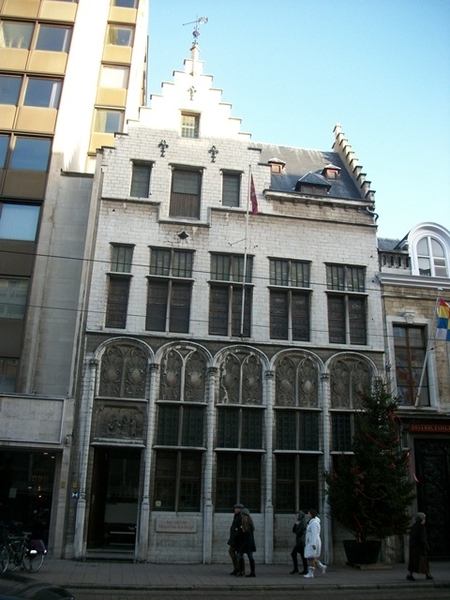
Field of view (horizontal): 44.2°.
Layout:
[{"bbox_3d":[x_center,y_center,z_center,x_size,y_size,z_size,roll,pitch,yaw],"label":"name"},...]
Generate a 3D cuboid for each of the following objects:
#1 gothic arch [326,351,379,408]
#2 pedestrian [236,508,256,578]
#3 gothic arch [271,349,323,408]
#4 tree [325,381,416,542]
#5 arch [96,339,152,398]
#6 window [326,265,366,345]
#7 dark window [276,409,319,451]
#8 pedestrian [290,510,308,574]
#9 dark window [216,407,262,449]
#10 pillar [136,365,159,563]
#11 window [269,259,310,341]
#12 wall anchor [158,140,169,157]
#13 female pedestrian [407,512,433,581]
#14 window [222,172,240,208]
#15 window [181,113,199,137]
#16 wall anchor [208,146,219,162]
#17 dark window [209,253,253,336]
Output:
[{"bbox_3d":[4.272,2.706,18.524,1.834,1.918,0.350,4,-19,-8],"label":"gothic arch"},{"bbox_3d":[0.525,5.916,13.571,0.500,1.630,0.480,1,-19,1],"label":"pedestrian"},{"bbox_3d":[2.247,2.484,17.535,1.583,1.776,0.350,4,-19,-8],"label":"gothic arch"},{"bbox_3d":[4.171,4.639,16.195,2.350,4.700,2.150,4,-19,-8],"label":"tree"},{"bbox_3d":[-3.343,2.238,18.402,1.831,2.083,0.350,4,-19,-7],"label":"arch"},{"bbox_3d":[4.280,0.132,19.368,1.387,2.928,0.280,4,-19,-8],"label":"window"},{"bbox_3d":[2.463,4.423,18.776,1.576,1.268,0.200,4,-19,-7],"label":"dark window"},{"bbox_3d":[2.052,6.777,15.553,0.550,1.640,0.500,4,-19,-7],"label":"pedestrian"},{"bbox_3d":[0.452,3.889,16.914,1.385,1.205,0.150,4,-19,-8],"label":"dark window"},{"bbox_3d":[-2.217,4.589,16.008,0.320,5.669,0.320,4,-19,-8],"label":"pillar"},{"bbox_3d":[2.128,-0.035,18.413,1.355,2.707,0.200,4,-19,-8],"label":"window"},{"bbox_3d":[-2.138,-5.269,19.290,0.311,0.572,0.080,4,-19,-8],"label":"wall anchor"},{"bbox_3d":[5.079,6.494,14.670,0.520,1.635,0.460,4,-19,-8],"label":"female pedestrian"},{"bbox_3d":[0.256,-4.201,21.102,0.685,1.465,0.200,4,-19,-7],"label":"window"},{"bbox_3d":[-1.275,-6.274,19.939,0.594,0.917,0.200,4,-19,-8],"label":"window"},{"bbox_3d":[-0.404,-5.124,19.530,0.328,0.575,0.080,4,-19,-8],"label":"wall anchor"},{"bbox_3d":[0.219,-0.195,18.829,1.475,2.954,0.280,4,-19,-8],"label":"dark window"}]

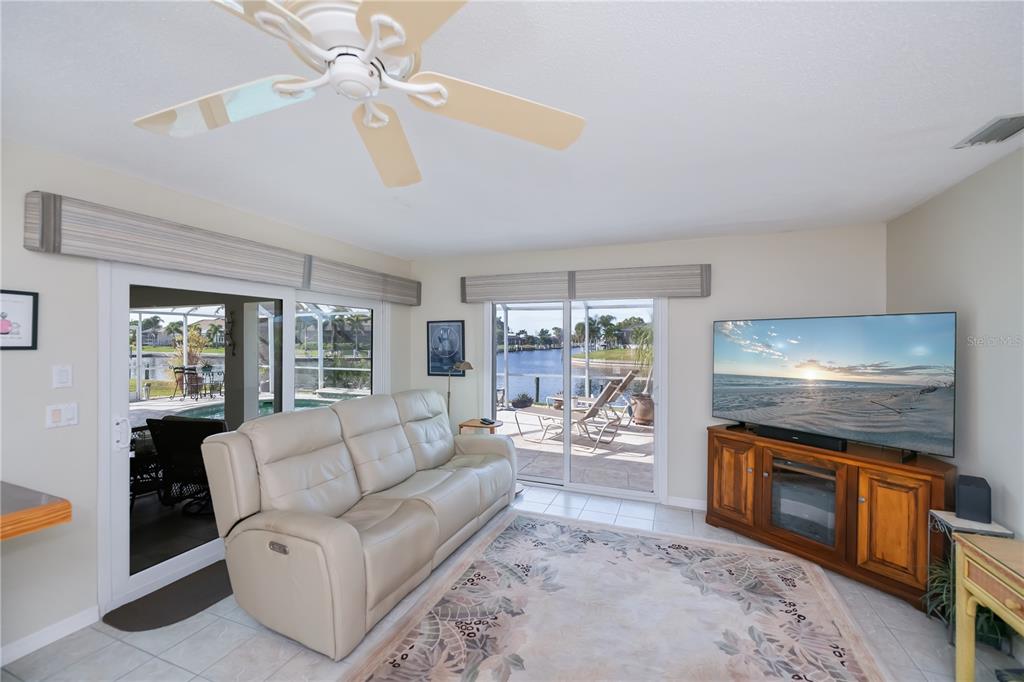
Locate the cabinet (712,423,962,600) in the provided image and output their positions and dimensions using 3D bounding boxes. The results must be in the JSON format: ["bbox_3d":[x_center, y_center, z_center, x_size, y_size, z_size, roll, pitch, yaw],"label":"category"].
[{"bbox_3d":[2.267,1.131,2.934,0.620,0.805,1.370,0,0,-33],"label":"cabinet"}]

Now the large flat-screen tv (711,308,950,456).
[{"bbox_3d":[2.208,0.254,2.935,0.070,0.845,1.440,0,0,-34],"label":"large flat-screen tv"}]

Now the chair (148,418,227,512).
[{"bbox_3d":[-2.660,1.080,3.570,0.630,0.930,0.780,0,0,5],"label":"chair"}]

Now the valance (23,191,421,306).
[{"bbox_3d":[-1.686,-0.547,3.260,0.165,0.277,3.010,1,0,21],"label":"valance"}]

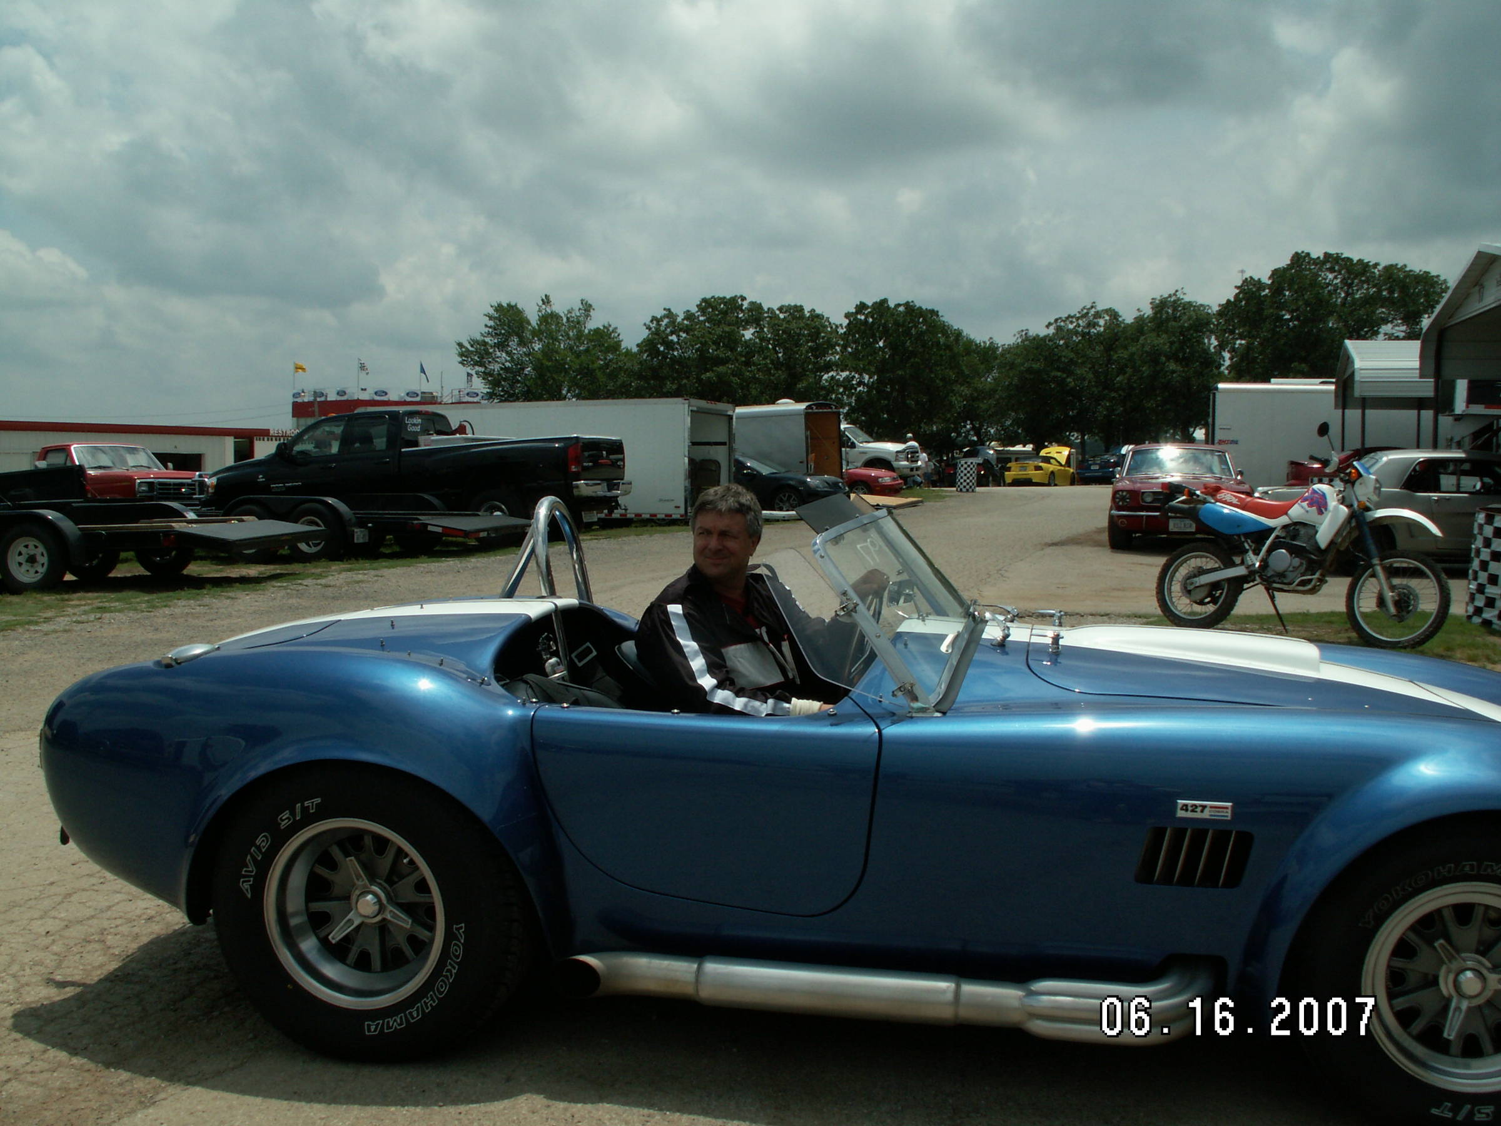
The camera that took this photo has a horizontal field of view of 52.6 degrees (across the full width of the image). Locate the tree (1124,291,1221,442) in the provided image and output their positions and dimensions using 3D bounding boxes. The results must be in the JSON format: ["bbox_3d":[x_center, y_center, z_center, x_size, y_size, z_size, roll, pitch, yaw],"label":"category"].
[{"bbox_3d":[21.170,-9.043,76.000,5.200,9.102,5.200,0,5,0],"label":"tree"}]

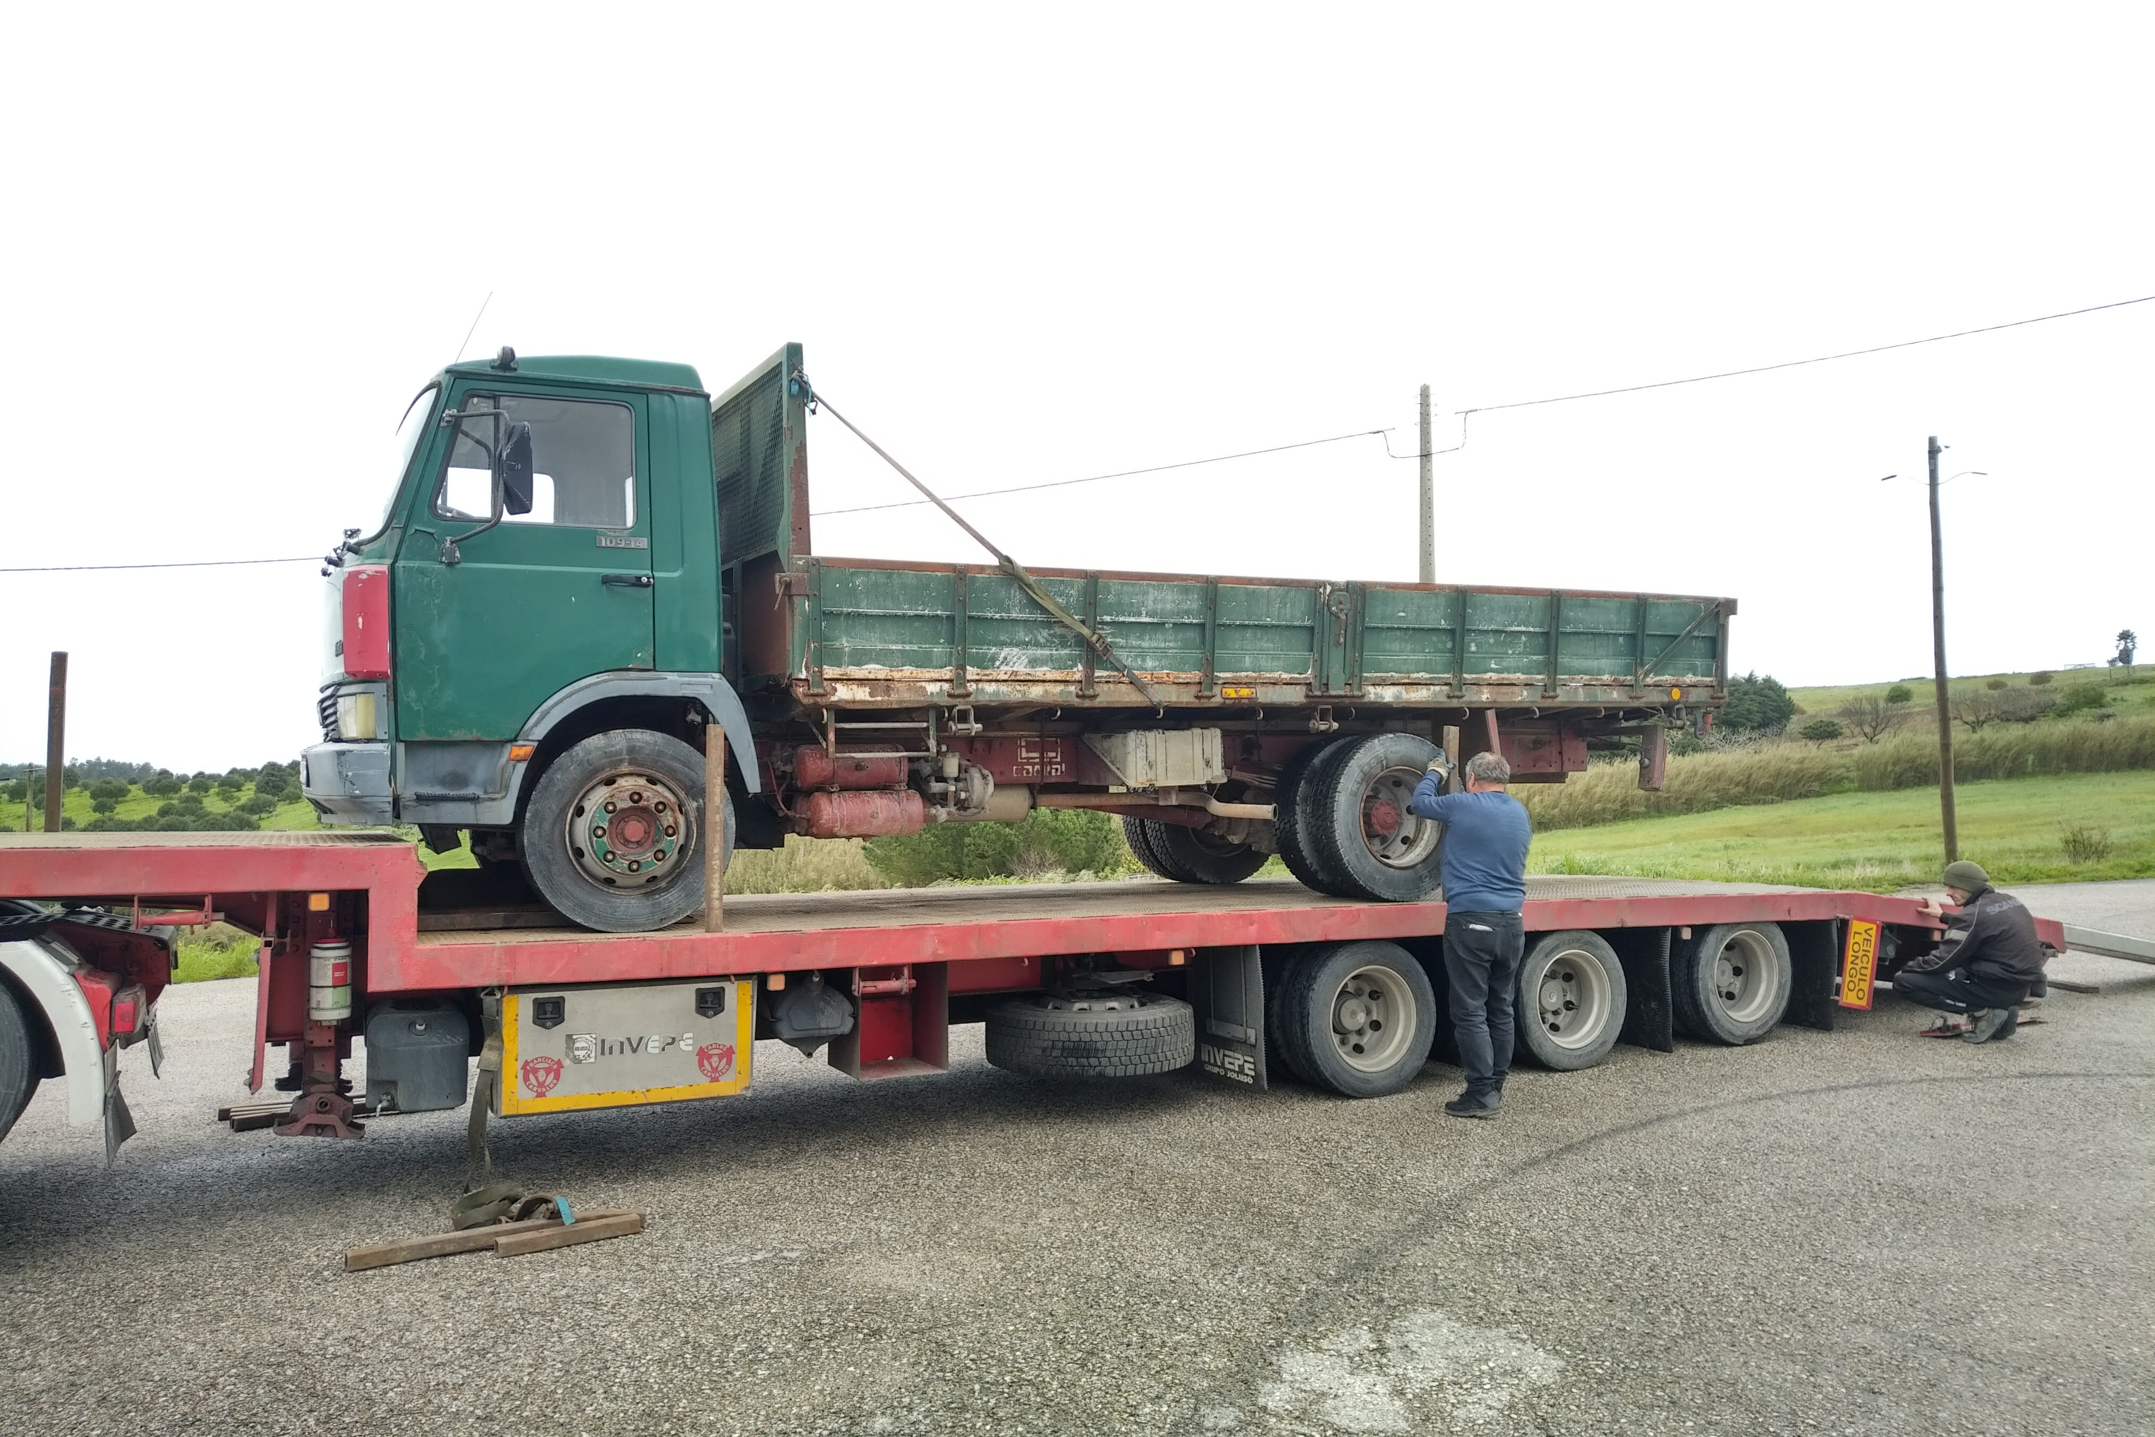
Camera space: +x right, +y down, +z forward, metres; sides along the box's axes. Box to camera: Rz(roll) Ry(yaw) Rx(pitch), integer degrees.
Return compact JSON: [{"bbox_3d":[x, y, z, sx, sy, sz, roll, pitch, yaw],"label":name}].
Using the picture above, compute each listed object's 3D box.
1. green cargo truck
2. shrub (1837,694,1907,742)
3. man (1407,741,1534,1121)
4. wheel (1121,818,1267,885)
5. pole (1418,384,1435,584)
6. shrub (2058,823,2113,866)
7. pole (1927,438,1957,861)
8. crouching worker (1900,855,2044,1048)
[{"bbox_3d":[-0.048,-0.274,7.987,7.290,2.420,2.400,0,-1,-27],"label":"green cargo truck"},{"bbox_3d":[45.102,0.048,85.000,4.000,2.800,3.600,0,-3,0],"label":"shrub"},{"bbox_3d":[1.838,1.002,6.980,0.560,1.660,0.470,1,-3,-22],"label":"man"},{"bbox_3d":[0.720,0.621,9.200,0.810,0.810,0.460,1,-3,-27],"label":"wheel"},{"bbox_3d":[5.618,-1.337,24.000,0.360,8.000,0.300,0,-3,0],"label":"pole"},{"bbox_3d":[17.526,2.180,26.000,0.960,0.760,0.900,0,-3,0],"label":"shrub"},{"bbox_3d":[14.750,-1.148,25.500,0.230,7.250,0.230,-1,-3,0],"label":"pole"},{"bbox_3d":[5.179,1.329,8.650,0.820,1.000,0.540,-2,-4,37],"label":"crouching worker"}]

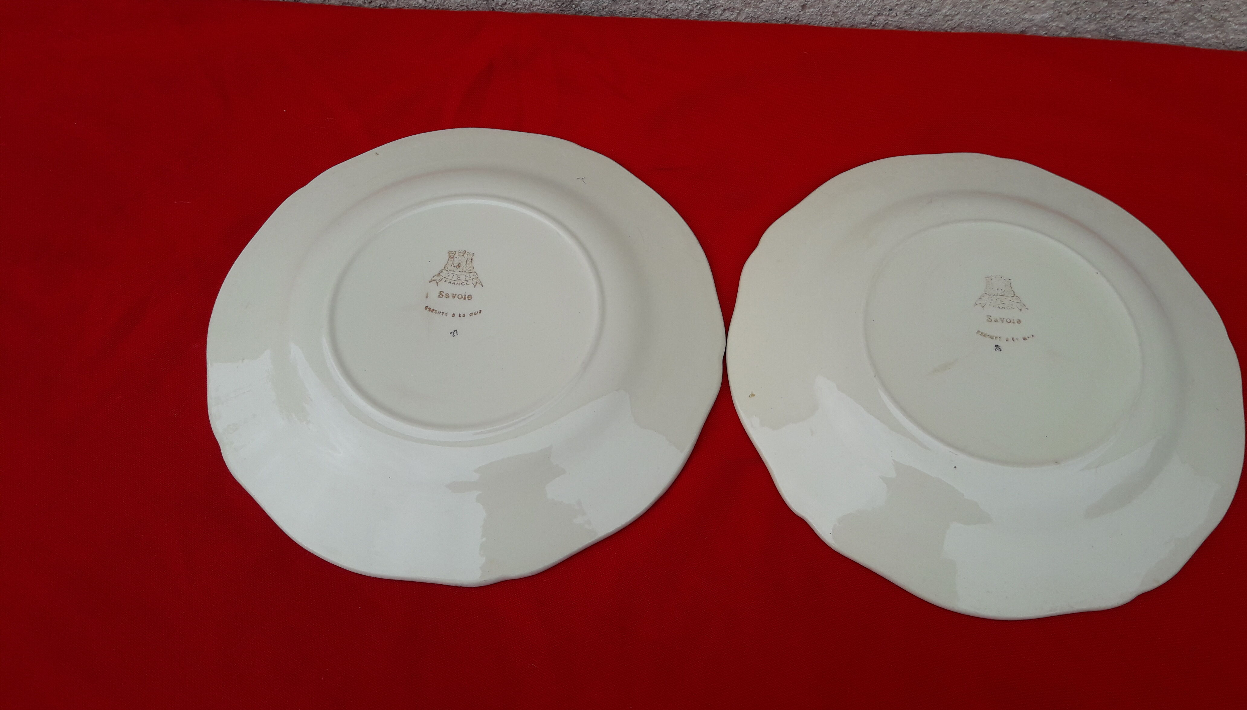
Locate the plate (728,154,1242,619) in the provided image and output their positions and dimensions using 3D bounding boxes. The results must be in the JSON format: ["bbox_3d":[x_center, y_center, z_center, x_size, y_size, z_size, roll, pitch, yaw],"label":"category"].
[{"bbox_3d":[0.176,-0.004,0.479,0.251,0.025,0.251,1,63,-1],"label":"plate"}]

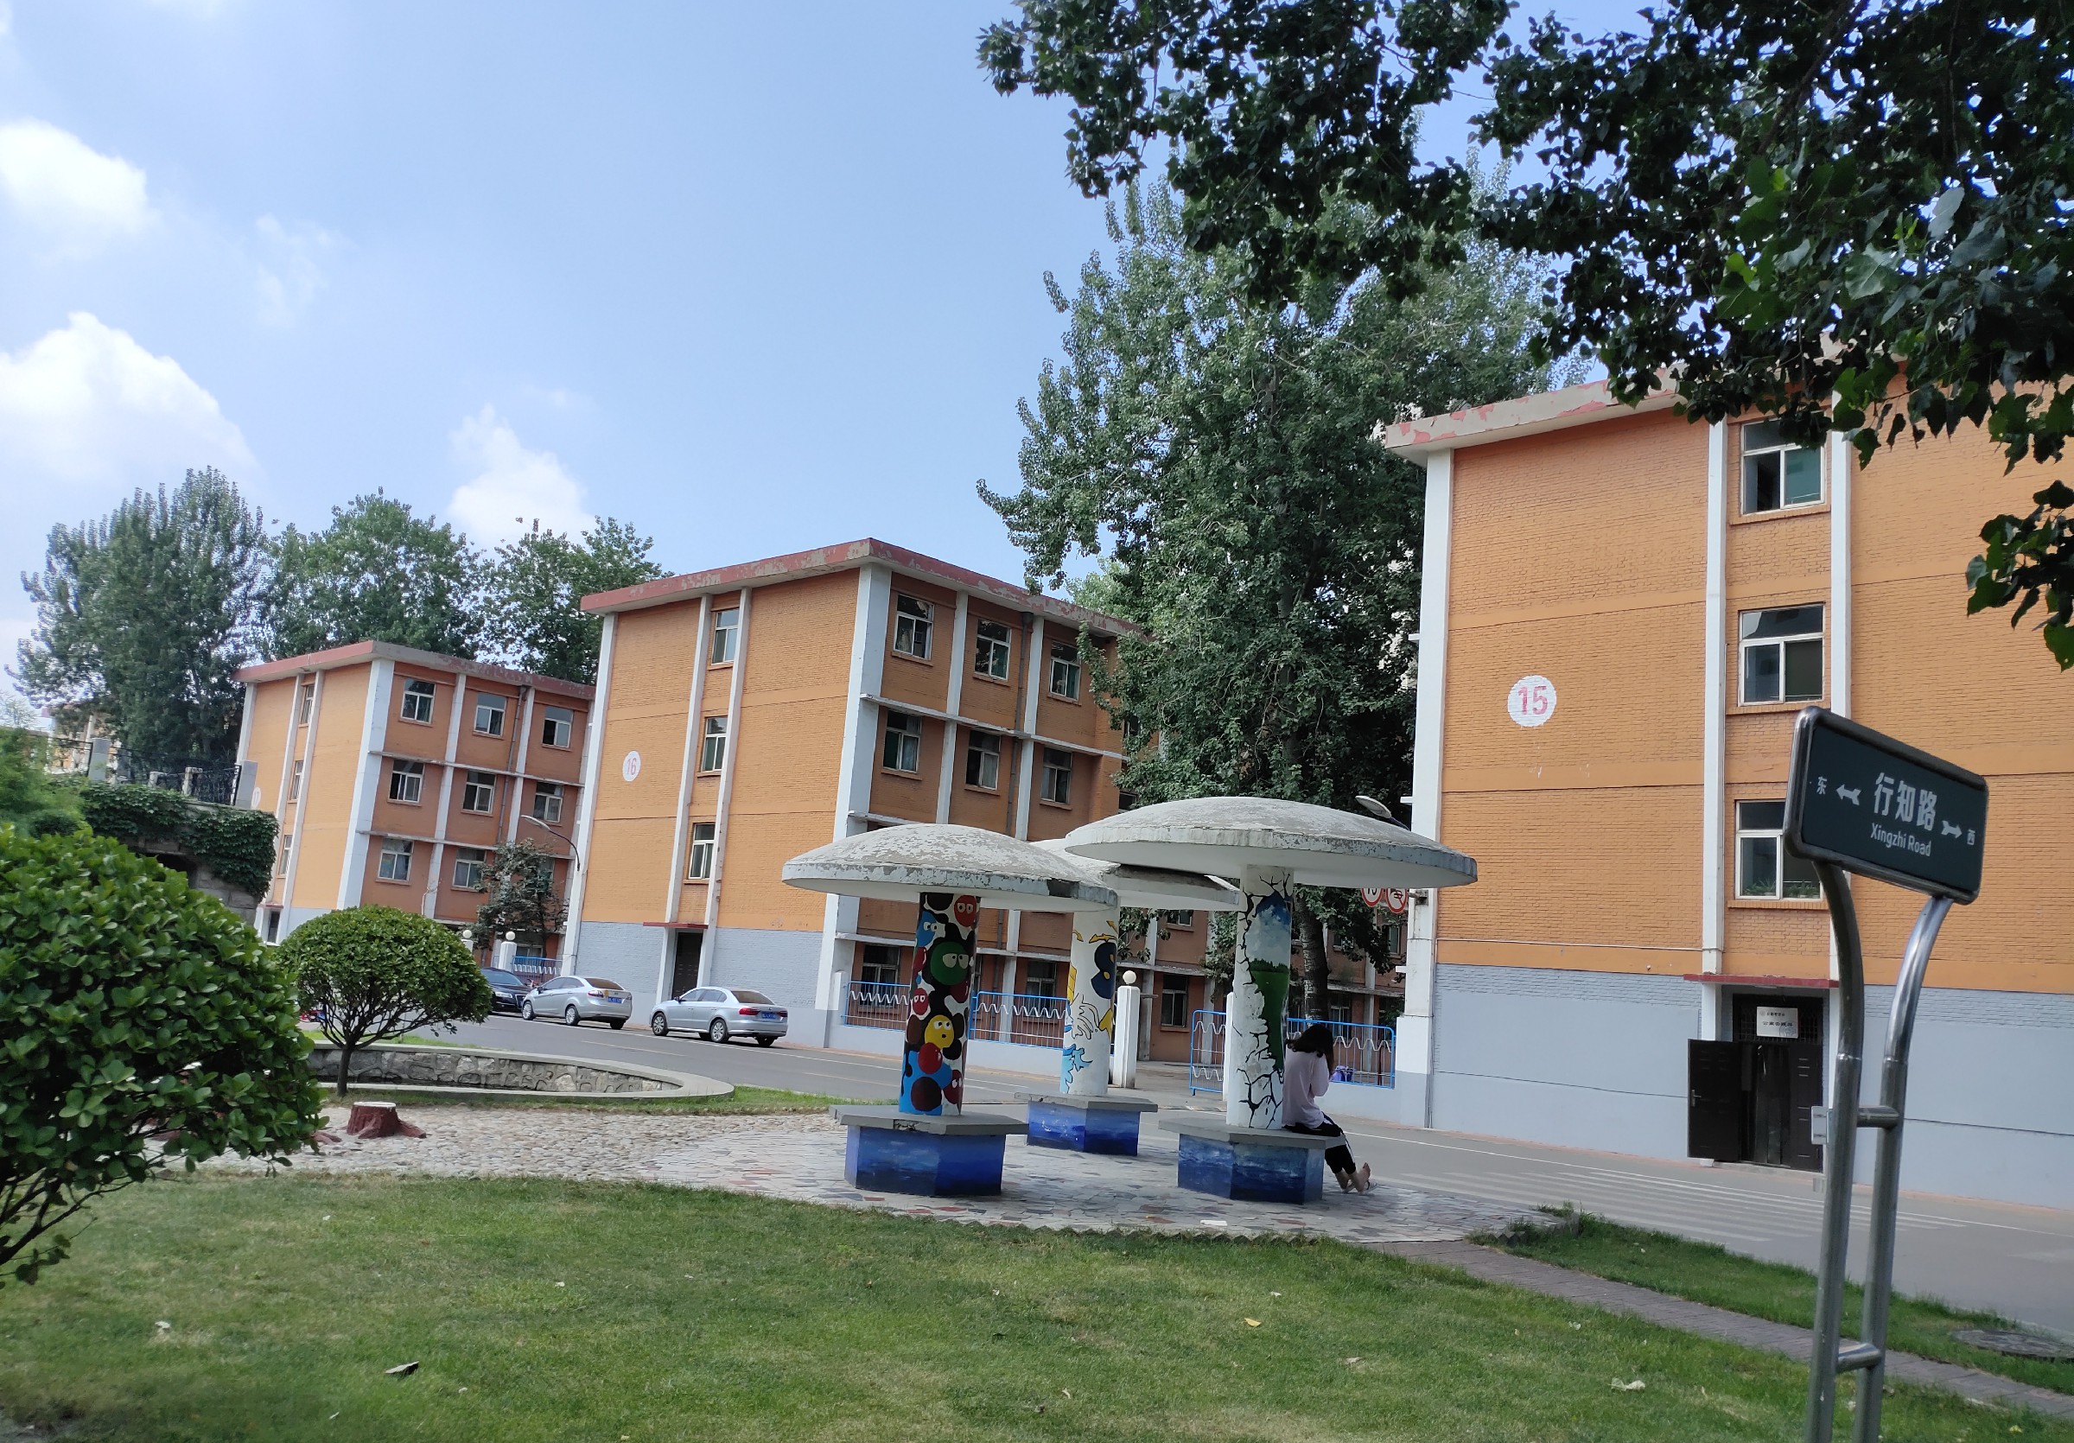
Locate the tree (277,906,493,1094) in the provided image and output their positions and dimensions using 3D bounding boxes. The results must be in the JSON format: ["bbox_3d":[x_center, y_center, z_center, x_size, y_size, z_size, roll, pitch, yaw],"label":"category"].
[{"bbox_3d":[-5.963,2.559,14.767,1.860,1.700,1.820,8,-10,-21],"label":"tree"}]

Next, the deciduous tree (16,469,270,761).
[{"bbox_3d":[-45.842,-0.655,82.100,11.800,25.220,11.300,10,-11,-29],"label":"deciduous tree"}]

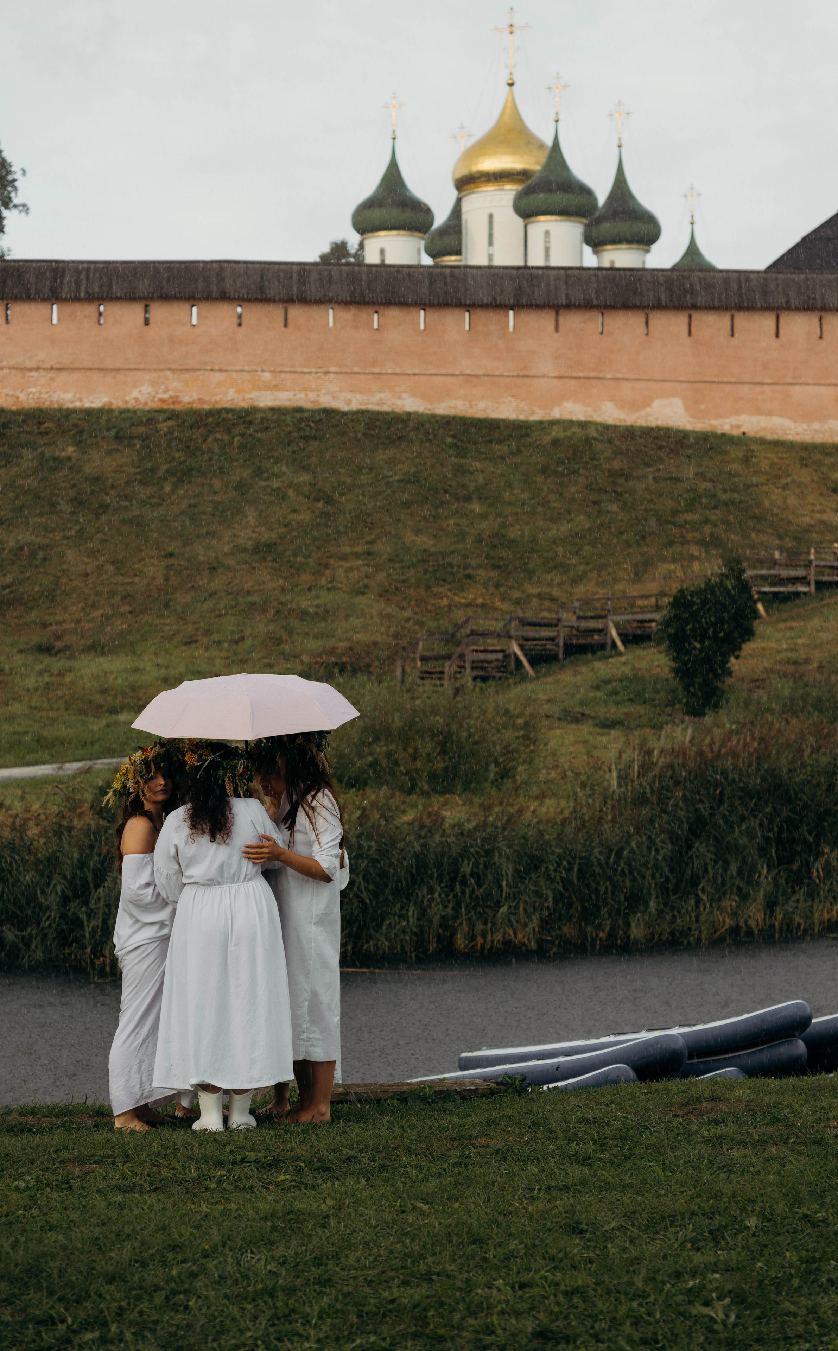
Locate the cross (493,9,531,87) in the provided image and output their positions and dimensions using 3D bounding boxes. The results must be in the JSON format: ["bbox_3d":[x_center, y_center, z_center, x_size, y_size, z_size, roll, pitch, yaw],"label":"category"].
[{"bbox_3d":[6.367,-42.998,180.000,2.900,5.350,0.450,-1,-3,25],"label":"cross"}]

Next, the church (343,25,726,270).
[{"bbox_3d":[7.308,-28.388,180.000,24.000,33.000,27.000,-1,-3,25],"label":"church"}]

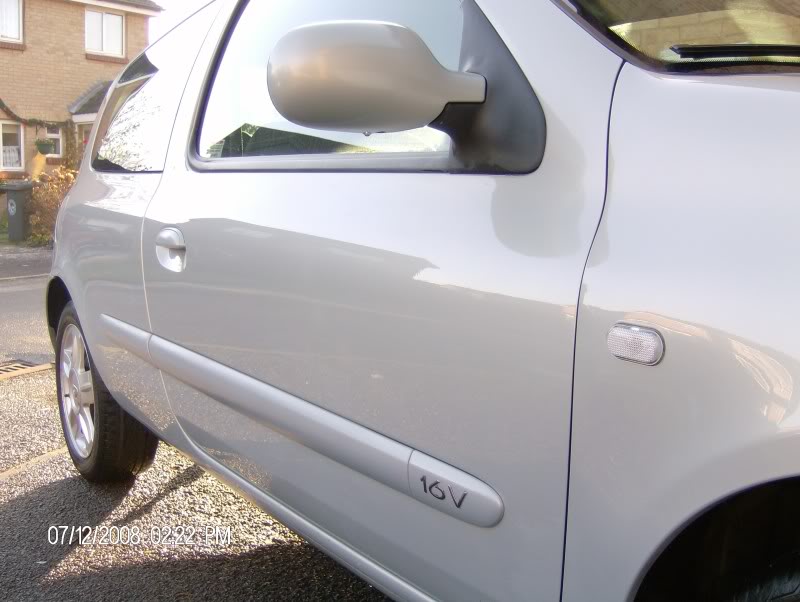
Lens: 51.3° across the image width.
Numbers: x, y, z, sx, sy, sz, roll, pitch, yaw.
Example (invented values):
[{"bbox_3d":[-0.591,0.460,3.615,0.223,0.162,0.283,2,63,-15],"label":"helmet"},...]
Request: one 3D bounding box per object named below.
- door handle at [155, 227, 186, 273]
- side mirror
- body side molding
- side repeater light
[{"bbox_3d":[-0.519,-0.116,1.890,0.040,0.103,0.150,-5,7,-36],"label":"door handle"},{"bbox_3d":[-0.036,-0.289,1.068,0.225,0.140,0.155,-3,7,-24],"label":"side mirror"},{"bbox_3d":[-0.353,0.159,1.663,0.036,0.077,1.640,-5,9,-36],"label":"body side molding"},{"bbox_3d":[0.236,0.044,0.832,0.017,0.039,0.071,-5,8,-36],"label":"side repeater light"}]

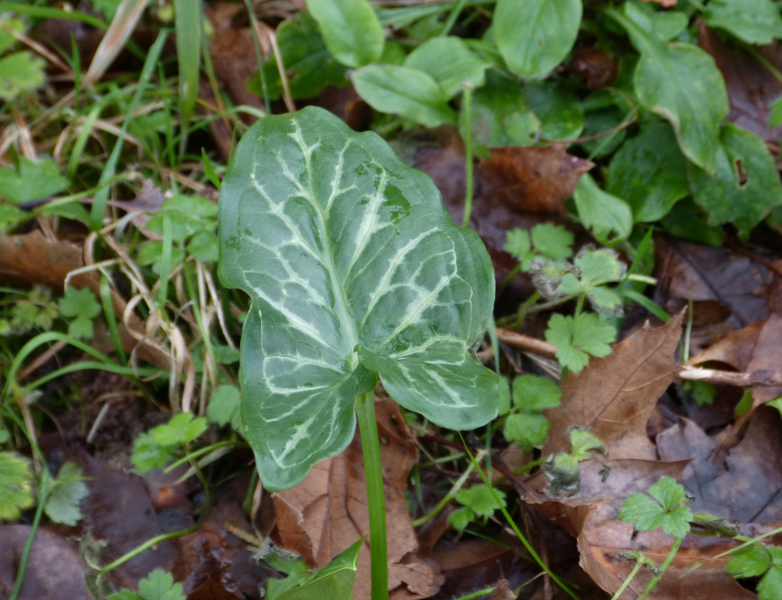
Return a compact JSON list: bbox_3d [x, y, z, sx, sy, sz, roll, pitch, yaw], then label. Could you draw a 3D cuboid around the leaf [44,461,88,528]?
[{"bbox_3d":[-0.136,0.083,1.780,0.020,0.006,0.025,41,66,14],"label":"leaf"}]

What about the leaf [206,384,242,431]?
[{"bbox_3d":[-0.072,0.047,1.830,0.018,0.006,0.022,6,60,3],"label":"leaf"}]

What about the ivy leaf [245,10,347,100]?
[{"bbox_3d":[-0.035,-0.091,1.570,0.039,0.020,0.031,0,40,0],"label":"ivy leaf"}]

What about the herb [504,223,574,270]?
[{"bbox_3d":[0.068,-0.025,1.895,0.029,0.008,0.025,17,49,15],"label":"herb"}]

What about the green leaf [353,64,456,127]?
[{"bbox_3d":[0.008,-0.097,1.981,0.061,0.010,0.028,26,57,26],"label":"green leaf"}]

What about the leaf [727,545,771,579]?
[{"bbox_3d":[0.148,0.109,1.736,0.019,0.006,0.019,-6,42,-7],"label":"leaf"}]

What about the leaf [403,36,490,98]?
[{"bbox_3d":[0.025,-0.109,1.994,0.044,0.010,0.035,-25,57,-18],"label":"leaf"}]

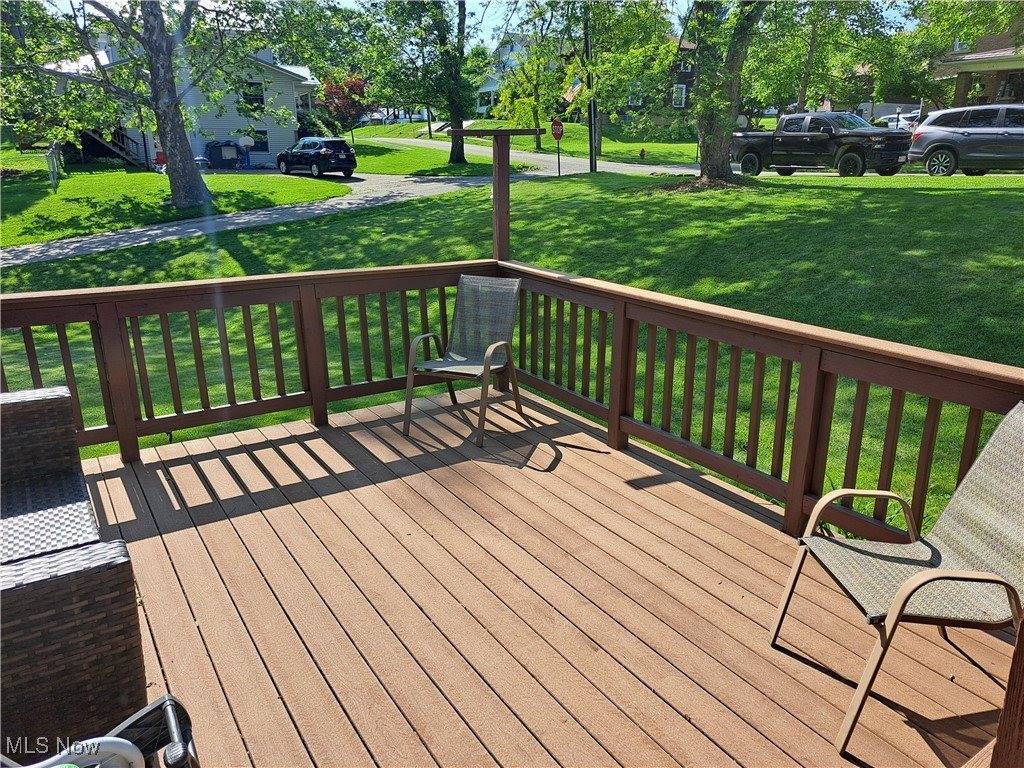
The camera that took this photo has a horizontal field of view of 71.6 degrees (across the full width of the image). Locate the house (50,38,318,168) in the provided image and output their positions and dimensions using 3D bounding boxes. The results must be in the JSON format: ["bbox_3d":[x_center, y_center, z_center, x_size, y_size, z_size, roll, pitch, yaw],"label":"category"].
[{"bbox_3d":[-19.000,-17.296,44.009,13.500,7.600,10.500,-2,18,-8],"label":"house"}]

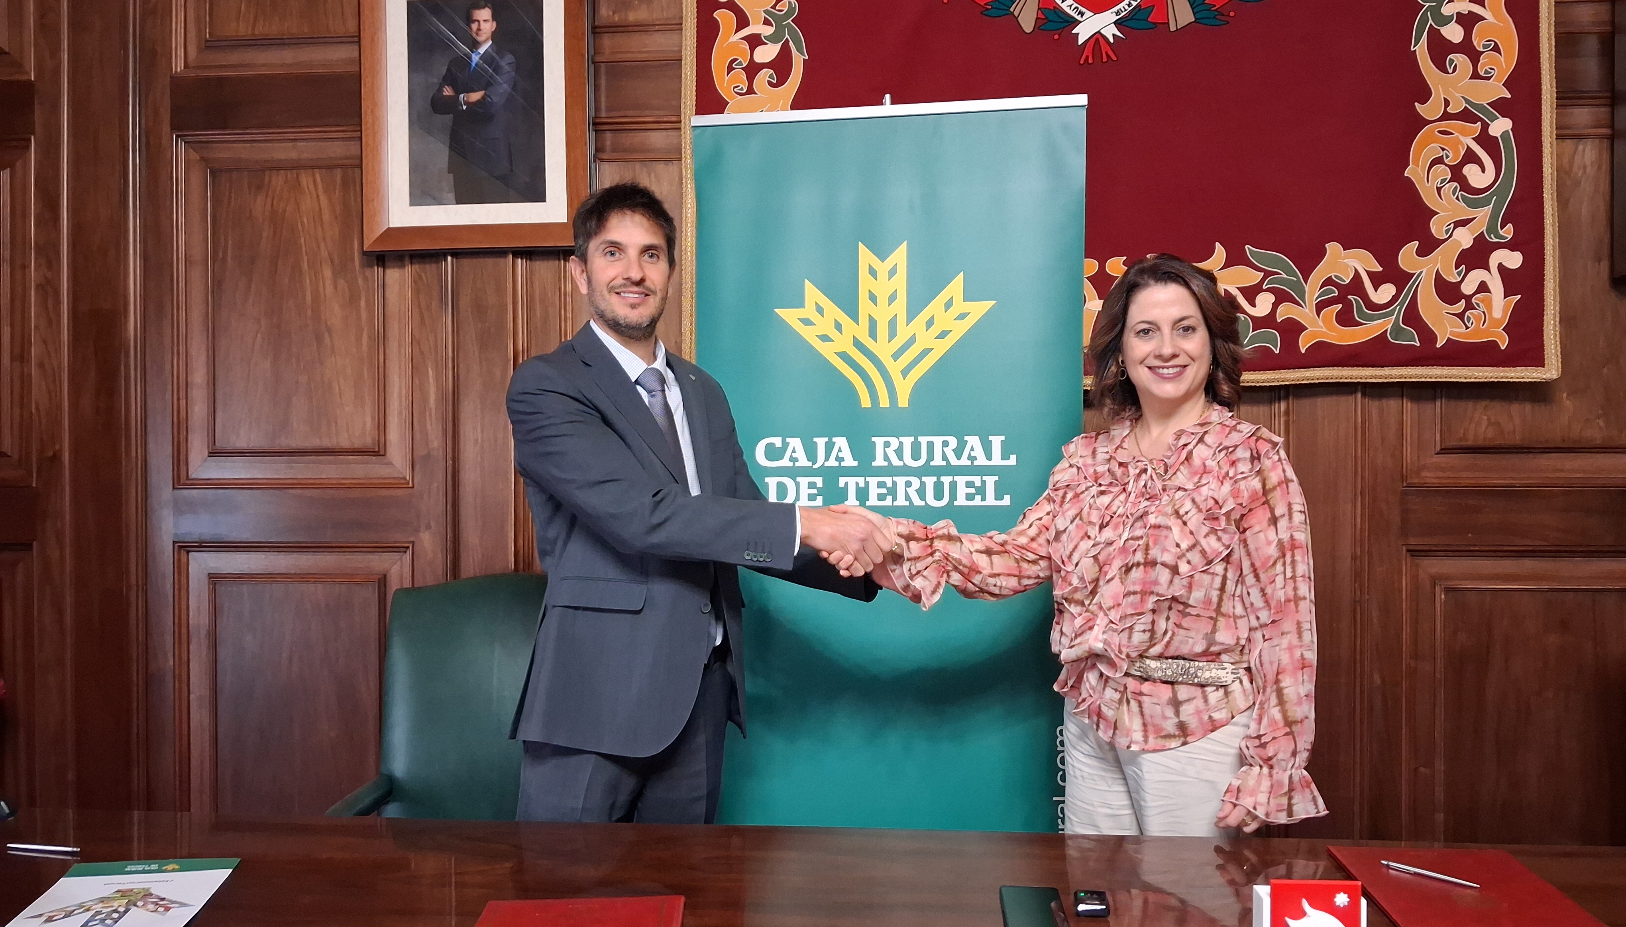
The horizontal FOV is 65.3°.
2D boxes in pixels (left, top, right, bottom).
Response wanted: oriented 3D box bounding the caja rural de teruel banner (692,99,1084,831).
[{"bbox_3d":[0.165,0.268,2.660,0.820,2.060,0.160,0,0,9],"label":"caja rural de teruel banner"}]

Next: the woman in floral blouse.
[{"bbox_3d":[0.460,0.484,2.050,0.700,1.640,0.420,0,0,14],"label":"woman in floral blouse"}]

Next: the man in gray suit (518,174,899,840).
[{"bbox_3d":[-0.225,0.419,2.090,0.540,1.770,0.480,0,0,-37],"label":"man in gray suit"}]

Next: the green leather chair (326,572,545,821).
[{"bbox_3d":[-0.645,0.772,2.470,0.620,1.060,0.660,0,0,4],"label":"green leather chair"}]

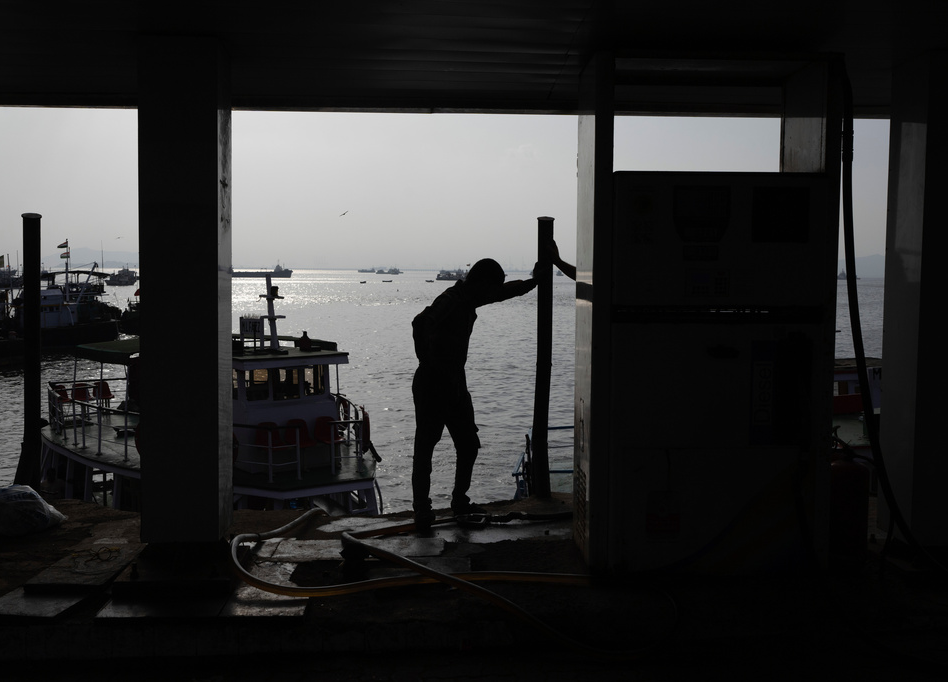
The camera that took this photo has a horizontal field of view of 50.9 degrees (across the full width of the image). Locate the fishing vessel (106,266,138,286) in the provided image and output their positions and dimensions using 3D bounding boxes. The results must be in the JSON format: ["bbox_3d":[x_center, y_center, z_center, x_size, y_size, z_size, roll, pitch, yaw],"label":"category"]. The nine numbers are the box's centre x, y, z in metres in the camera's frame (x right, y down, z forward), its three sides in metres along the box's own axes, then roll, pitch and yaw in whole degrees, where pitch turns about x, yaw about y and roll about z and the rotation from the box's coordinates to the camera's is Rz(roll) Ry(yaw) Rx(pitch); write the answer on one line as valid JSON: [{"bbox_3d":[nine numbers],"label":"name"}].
[{"bbox_3d":[-119.380,-22.076,338.000,10.500,6.600,3.900,-1,4,-16],"label":"fishing vessel"}]

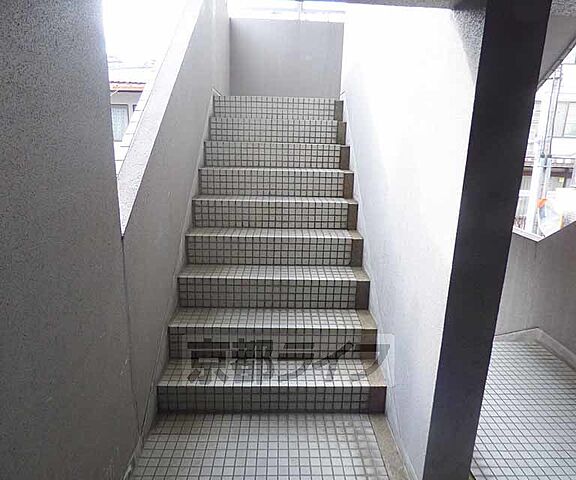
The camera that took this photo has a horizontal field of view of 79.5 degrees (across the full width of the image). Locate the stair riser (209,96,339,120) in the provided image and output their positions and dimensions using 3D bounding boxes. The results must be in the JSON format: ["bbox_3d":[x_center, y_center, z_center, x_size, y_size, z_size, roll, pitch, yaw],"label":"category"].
[{"bbox_3d":[-0.086,-1.224,3.258,1.200,0.187,0.050,1,17,-2],"label":"stair riser"}]

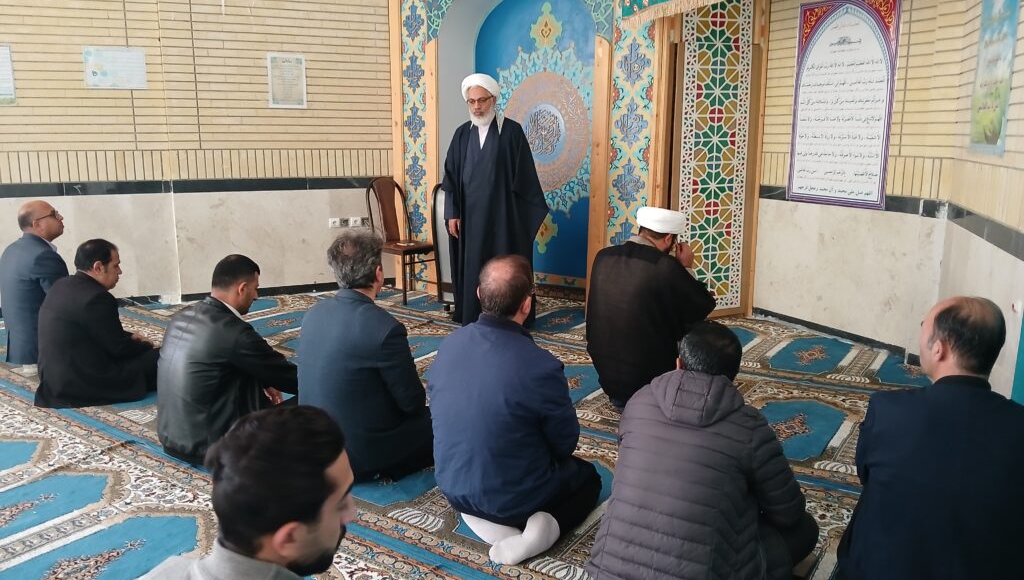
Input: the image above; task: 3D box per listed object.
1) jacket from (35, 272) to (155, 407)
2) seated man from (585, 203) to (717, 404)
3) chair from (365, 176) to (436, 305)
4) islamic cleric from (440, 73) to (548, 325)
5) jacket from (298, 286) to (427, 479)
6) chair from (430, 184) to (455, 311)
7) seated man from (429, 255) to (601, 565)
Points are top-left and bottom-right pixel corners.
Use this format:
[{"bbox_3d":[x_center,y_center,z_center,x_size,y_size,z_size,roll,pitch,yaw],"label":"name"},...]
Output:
[{"bbox_3d":[-2.151,0.210,3.958,0.540,0.630,0.580,8,13,37],"label":"jacket"},{"bbox_3d":[0.730,0.060,3.970,0.620,0.950,0.700,7,12,35],"label":"seated man"},{"bbox_3d":[-0.968,-0.430,6.556,0.540,1.000,0.450,6,12,31],"label":"chair"},{"bbox_3d":[-0.132,-0.652,5.622,0.740,1.770,0.500,4,11,22],"label":"islamic cleric"},{"bbox_3d":[-0.552,0.324,3.043,0.530,0.700,0.560,7,12,35],"label":"jacket"},{"bbox_3d":[-0.338,-0.378,6.280,0.520,1.000,0.460,-8,13,-39],"label":"chair"},{"bbox_3d":[-0.002,0.322,2.636,0.540,0.890,0.700,7,12,34],"label":"seated man"}]

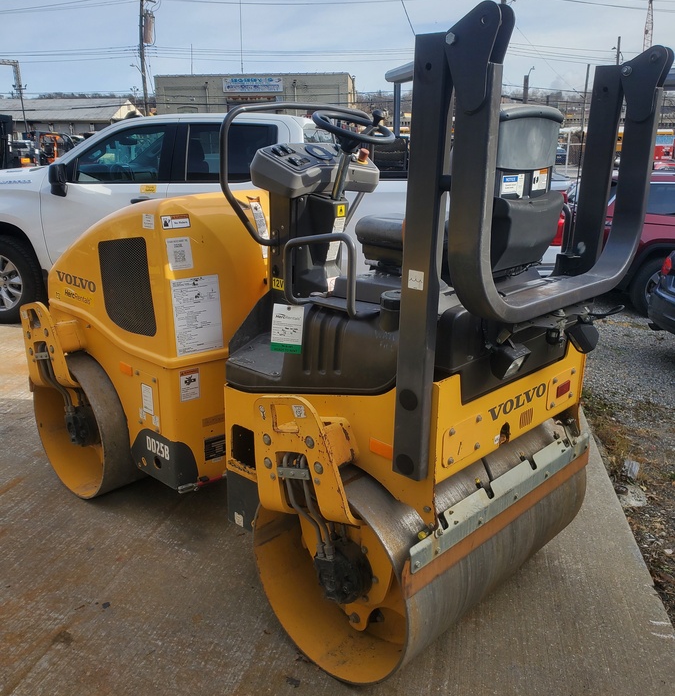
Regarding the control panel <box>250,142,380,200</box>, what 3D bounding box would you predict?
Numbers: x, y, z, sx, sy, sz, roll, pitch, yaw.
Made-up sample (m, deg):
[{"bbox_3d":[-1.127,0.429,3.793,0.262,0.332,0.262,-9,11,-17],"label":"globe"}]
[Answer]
[{"bbox_3d":[-0.075,-0.733,2.771,0.440,0.145,0.290,-16,36,-43],"label":"control panel"}]

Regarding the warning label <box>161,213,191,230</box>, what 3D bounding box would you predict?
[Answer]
[{"bbox_3d":[-0.668,-0.521,2.799,0.005,0.055,0.127,-3,10,45],"label":"warning label"}]

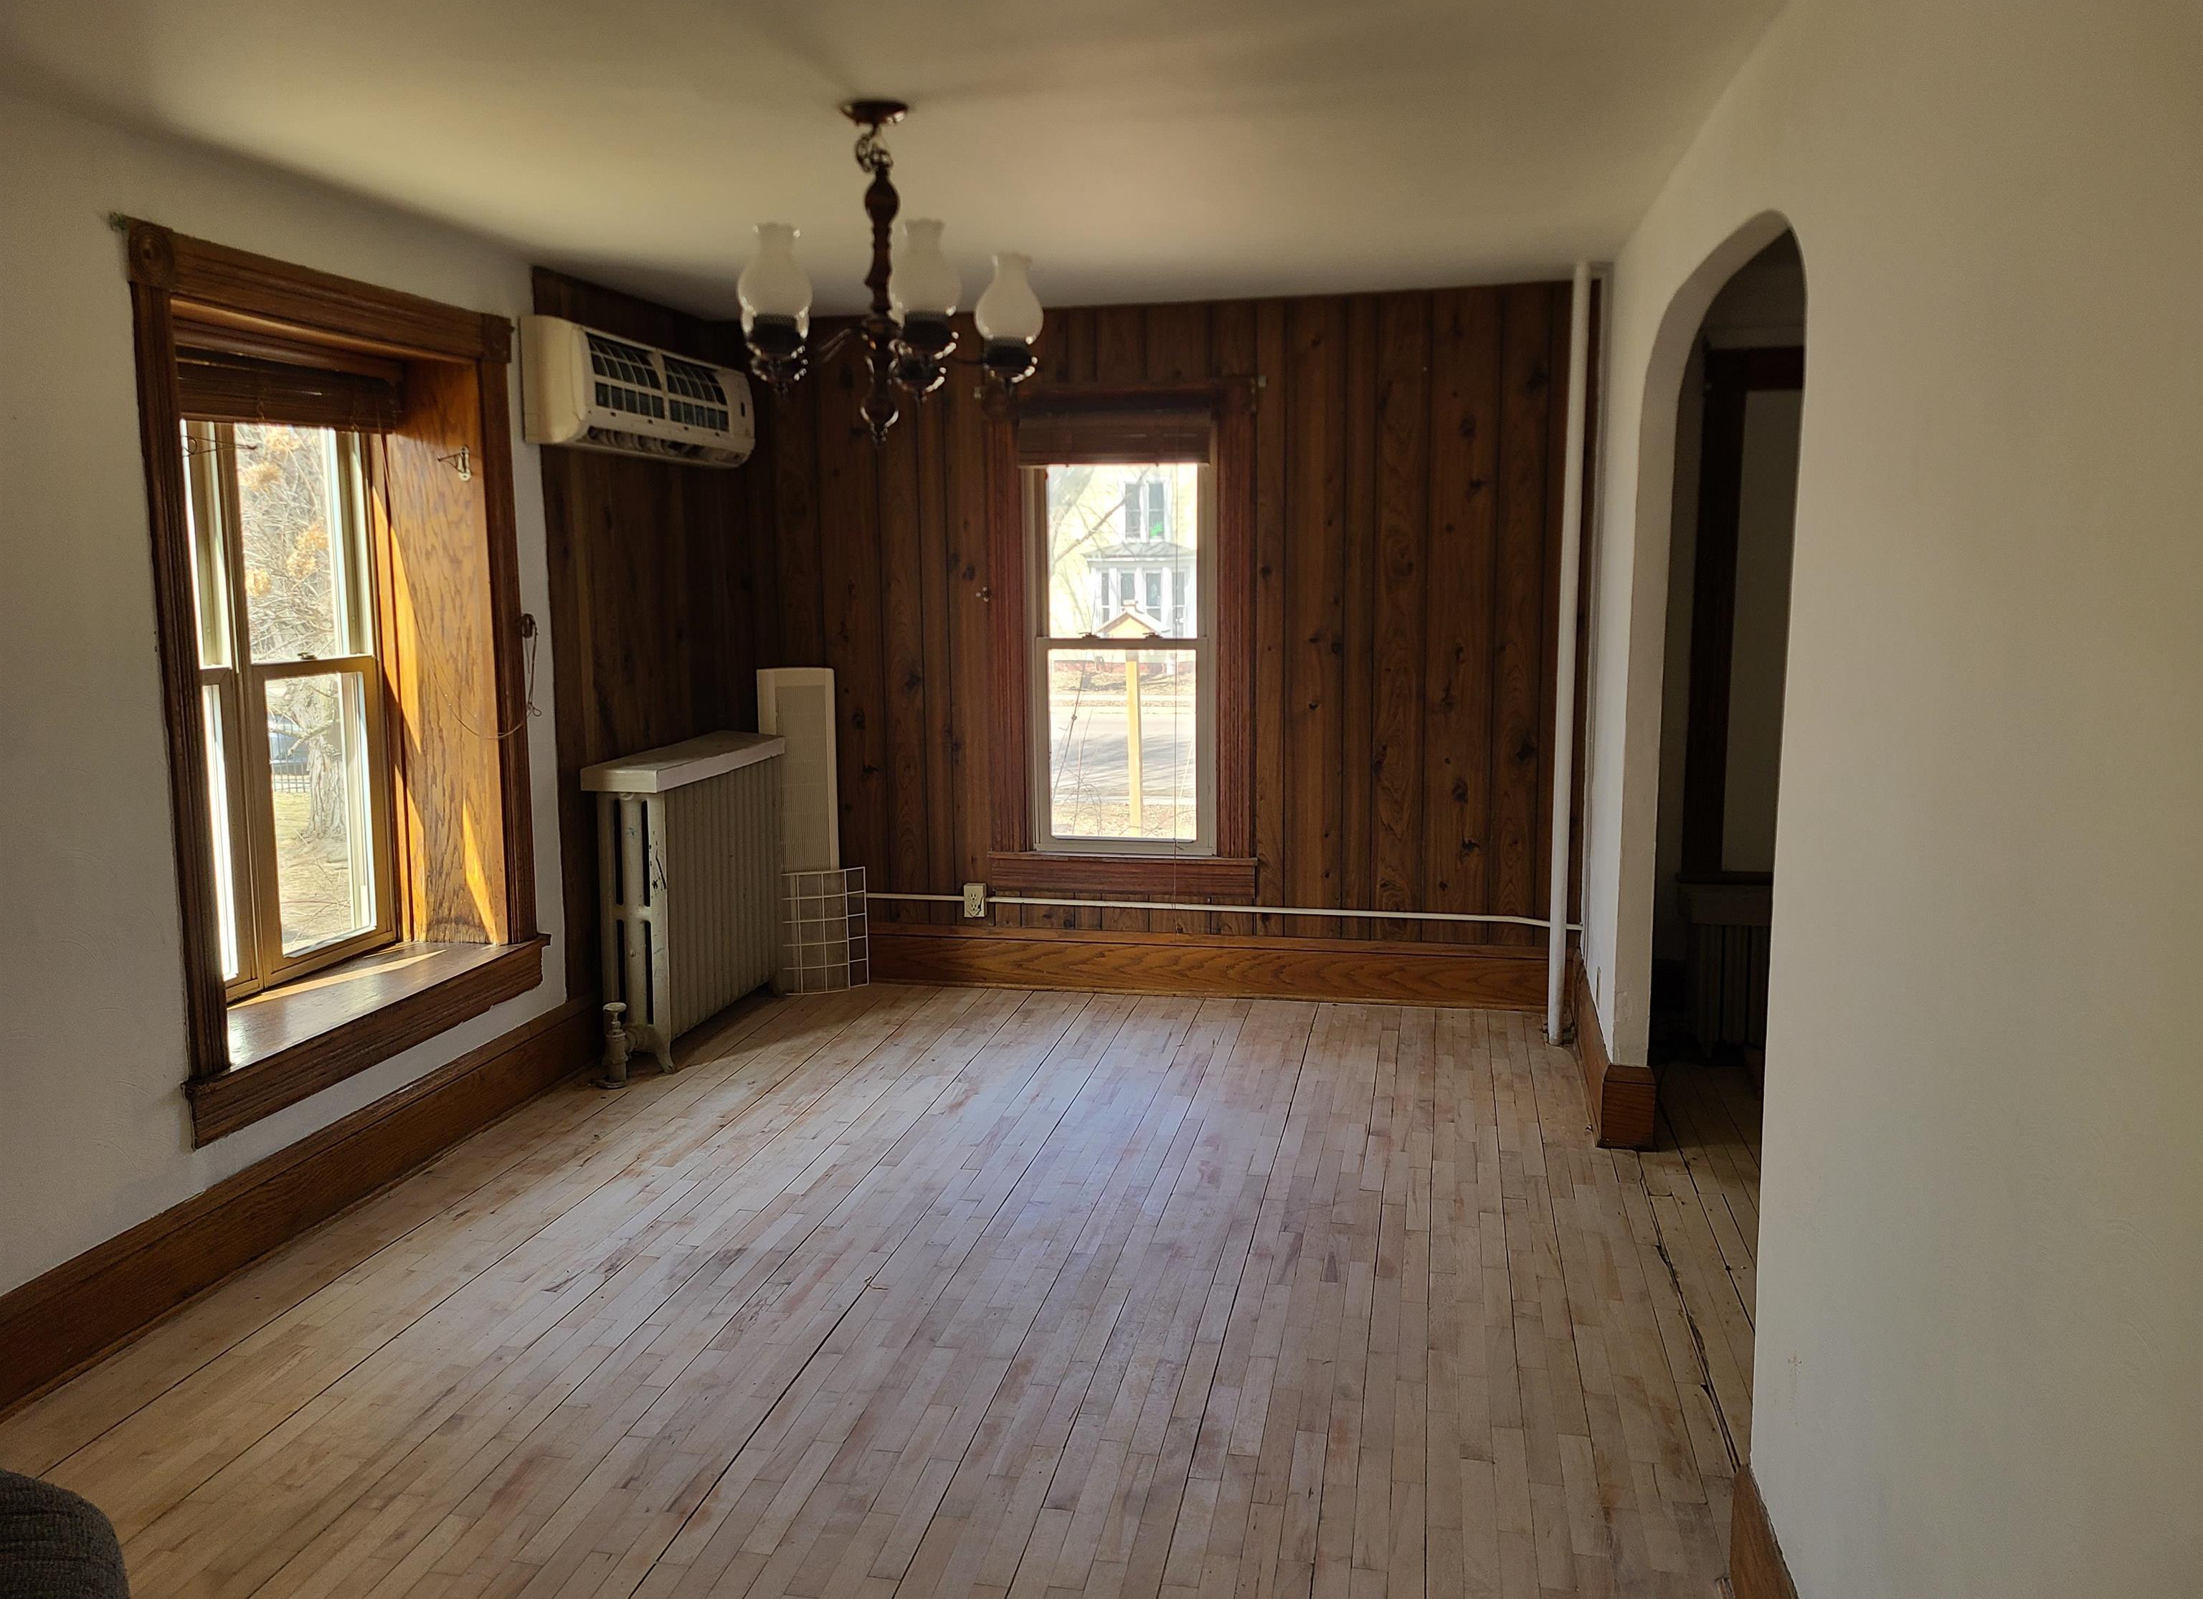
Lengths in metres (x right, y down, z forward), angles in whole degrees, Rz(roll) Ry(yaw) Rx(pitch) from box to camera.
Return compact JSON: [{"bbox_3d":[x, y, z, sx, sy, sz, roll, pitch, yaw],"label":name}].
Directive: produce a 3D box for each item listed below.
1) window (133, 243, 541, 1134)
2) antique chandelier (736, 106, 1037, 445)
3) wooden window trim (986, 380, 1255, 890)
[{"bbox_3d":[-1.988,-0.306,4.150,0.404,1.928,1.454,1,8,11],"label":"window"},{"bbox_3d":[-0.431,-1.065,3.361,0.607,0.662,0.616,1,8,11],"label":"antique chandelier"},{"bbox_3d":[0.077,-0.561,5.973,0.972,1.837,0.148,1,8,11],"label":"wooden window trim"}]

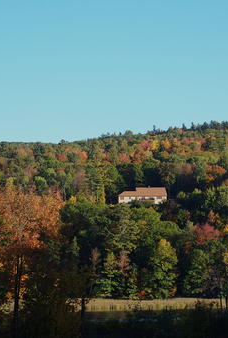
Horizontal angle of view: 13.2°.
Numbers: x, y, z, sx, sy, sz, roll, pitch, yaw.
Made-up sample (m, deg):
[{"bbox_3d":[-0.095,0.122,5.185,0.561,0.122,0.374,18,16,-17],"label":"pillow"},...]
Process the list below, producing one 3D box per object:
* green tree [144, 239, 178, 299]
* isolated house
[{"bbox_3d":[14.020,30.000,298.000,10.000,18.200,10.000,0,-4,0],"label":"green tree"},{"bbox_3d":[12.180,11.340,415.000,20.200,7.300,10.000,0,-4,0],"label":"isolated house"}]

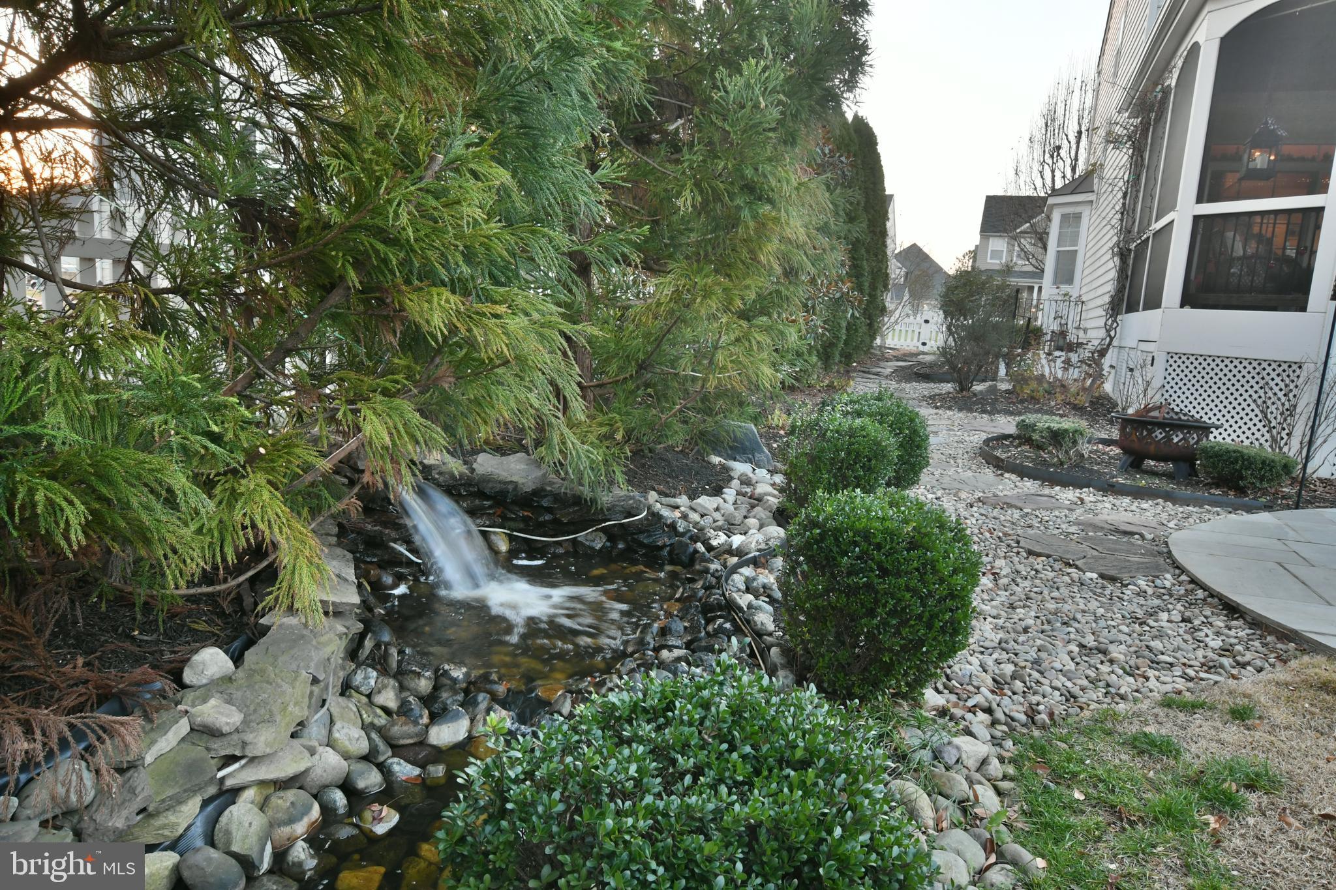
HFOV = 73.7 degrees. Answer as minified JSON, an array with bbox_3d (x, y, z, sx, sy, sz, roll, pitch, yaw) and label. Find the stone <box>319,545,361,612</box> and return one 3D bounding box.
[{"bbox_3d":[-1.275,0.502,3.367,0.215,0.120,0.380,1,9,-20],"label":"stone"}]

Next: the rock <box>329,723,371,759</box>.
[{"bbox_3d":[-0.924,0.858,2.582,0.113,0.091,0.108,4,9,0],"label":"rock"}]

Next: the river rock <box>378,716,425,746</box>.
[{"bbox_3d":[-0.920,0.993,3.084,0.165,0.095,0.119,-1,9,-17],"label":"river rock"}]

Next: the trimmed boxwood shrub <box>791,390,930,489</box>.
[{"bbox_3d":[1.283,0.055,5.900,0.950,0.720,0.950,4,9,12],"label":"trimmed boxwood shrub"}]

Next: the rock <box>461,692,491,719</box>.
[{"bbox_3d":[-0.718,0.991,3.347,0.116,0.109,0.146,0,9,-12],"label":"rock"}]

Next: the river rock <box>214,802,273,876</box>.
[{"bbox_3d":[-1.014,0.941,2.130,0.129,0.141,0.174,2,9,-10],"label":"river rock"}]

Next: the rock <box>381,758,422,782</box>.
[{"bbox_3d":[-0.862,1.074,2.891,0.135,0.100,0.133,-1,9,-17],"label":"rock"}]

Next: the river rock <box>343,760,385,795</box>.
[{"bbox_3d":[-0.852,0.932,2.496,0.114,0.091,0.104,4,9,0],"label":"river rock"}]

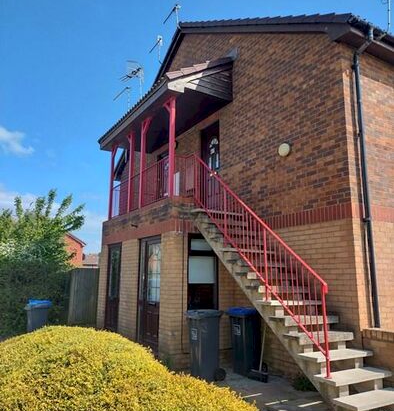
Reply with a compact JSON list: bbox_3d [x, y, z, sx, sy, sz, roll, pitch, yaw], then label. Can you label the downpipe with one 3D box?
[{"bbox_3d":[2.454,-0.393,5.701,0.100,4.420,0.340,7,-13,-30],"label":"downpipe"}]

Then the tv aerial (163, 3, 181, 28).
[{"bbox_3d":[-0.721,-4.941,11.228,0.280,0.820,1.050,7,-13,-28],"label":"tv aerial"}]

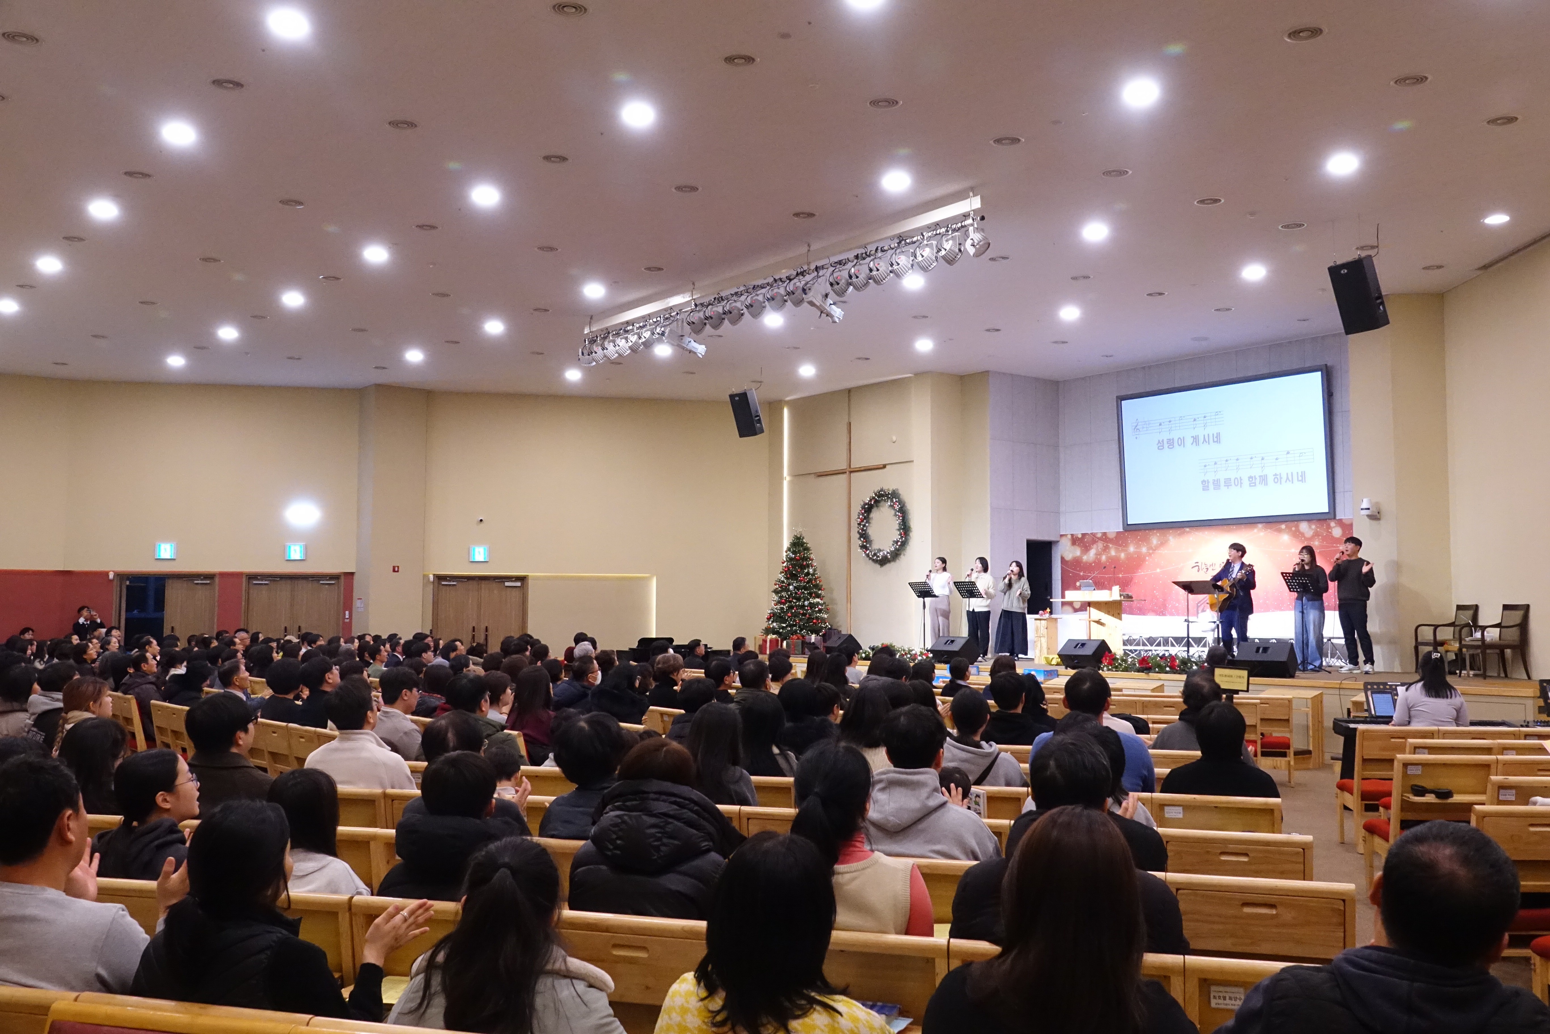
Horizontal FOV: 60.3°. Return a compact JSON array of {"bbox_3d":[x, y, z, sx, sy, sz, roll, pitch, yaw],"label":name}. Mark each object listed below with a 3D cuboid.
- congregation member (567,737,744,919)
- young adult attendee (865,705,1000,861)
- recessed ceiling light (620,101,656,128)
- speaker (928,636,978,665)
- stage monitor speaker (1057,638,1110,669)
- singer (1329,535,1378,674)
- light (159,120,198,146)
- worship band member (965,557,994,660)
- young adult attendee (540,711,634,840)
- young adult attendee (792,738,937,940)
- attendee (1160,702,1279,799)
[{"bbox_3d":[-0.225,1.216,3.740,0.530,1.232,0.770,-1,-4,19],"label":"congregation member"},{"bbox_3d":[0.544,1.258,4.407,0.520,1.300,0.750,-1,-4,14],"label":"young adult attendee"},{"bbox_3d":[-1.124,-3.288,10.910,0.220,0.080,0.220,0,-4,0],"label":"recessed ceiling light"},{"bbox_3d":[2.653,1.968,19.765,0.390,0.390,0.670,3,-5,-32],"label":"speaker"},{"bbox_3d":[4.335,1.897,18.637,0.430,0.400,0.620,3,-5,-38],"label":"stage monitor speaker"},{"bbox_3d":[7.268,1.103,16.814,0.570,1.710,0.420,-3,-6,38],"label":"singer"},{"bbox_3d":[-5.120,-3.308,11.447,0.260,0.100,0.260,3,-5,-37],"label":"light"},{"bbox_3d":[3.216,1.448,21.011,0.380,1.620,0.460,4,-6,-42],"label":"worship band member"},{"bbox_3d":[-0.558,1.303,4.873,0.480,1.219,0.770,-1,-4,19],"label":"young adult attendee"},{"bbox_3d":[0.297,1.304,3.953,0.460,1.308,0.720,-1,-4,17],"label":"young adult attendee"},{"bbox_3d":[1.993,1.401,5.949,0.500,1.175,0.760,-1,-4,19],"label":"attendee"}]

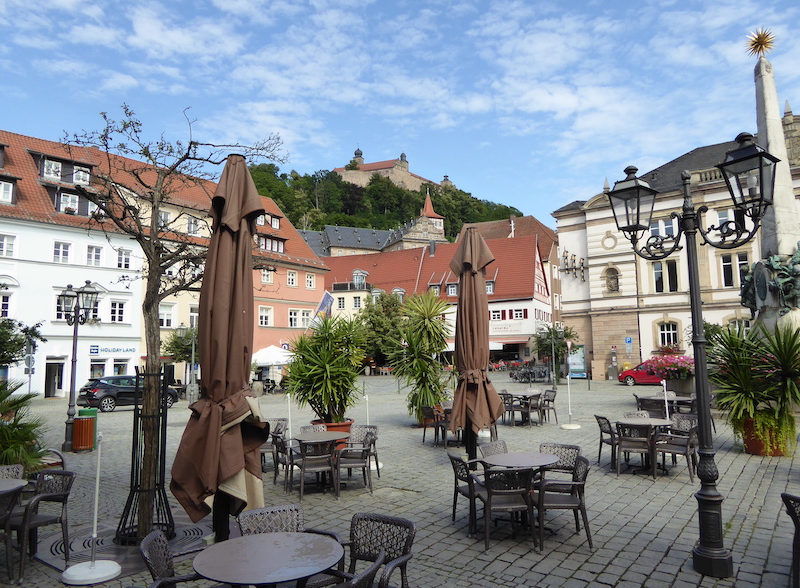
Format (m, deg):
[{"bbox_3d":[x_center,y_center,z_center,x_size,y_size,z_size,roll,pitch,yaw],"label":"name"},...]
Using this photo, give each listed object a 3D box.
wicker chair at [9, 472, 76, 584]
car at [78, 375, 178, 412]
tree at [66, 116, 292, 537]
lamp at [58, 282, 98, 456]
[{"bbox_3d":[-3.446,2.116,5.293,0.580,0.810,0.590,-5,-7,30],"label":"wicker chair"},{"bbox_3d":[-13.084,4.798,28.000,4.650,1.670,1.860,5,-8,-42],"label":"car"},{"bbox_3d":[-2.551,0.266,6.588,2.450,4.800,2.400,0,-6,0],"label":"tree"},{"bbox_3d":[-7.670,1.689,13.594,0.450,3.900,1.800,5,-8,-44],"label":"lamp"}]

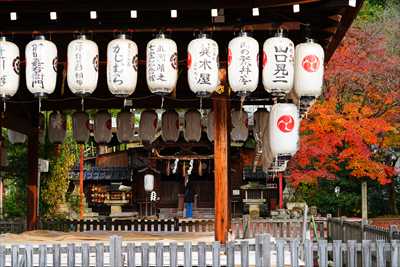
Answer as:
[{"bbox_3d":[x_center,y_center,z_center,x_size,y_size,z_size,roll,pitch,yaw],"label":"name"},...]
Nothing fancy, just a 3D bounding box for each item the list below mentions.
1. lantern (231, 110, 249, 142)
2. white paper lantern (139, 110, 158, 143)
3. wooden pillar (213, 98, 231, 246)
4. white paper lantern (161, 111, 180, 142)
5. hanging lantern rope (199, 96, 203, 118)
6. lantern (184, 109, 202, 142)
[{"bbox_3d":[0.992,-0.174,18.000,0.430,0.800,0.430,-1,-5,3],"label":"lantern"},{"bbox_3d":[-1.284,-0.176,18.150,0.430,0.800,0.430,-1,-5,3],"label":"white paper lantern"},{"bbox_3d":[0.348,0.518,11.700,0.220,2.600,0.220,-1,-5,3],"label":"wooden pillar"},{"bbox_3d":[-0.732,-0.175,18.100,0.430,0.800,0.430,-1,-5,3],"label":"white paper lantern"},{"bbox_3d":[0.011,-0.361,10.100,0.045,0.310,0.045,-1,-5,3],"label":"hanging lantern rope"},{"bbox_3d":[-0.165,-0.175,18.050,0.430,0.800,0.430,-1,-5,3],"label":"lantern"}]

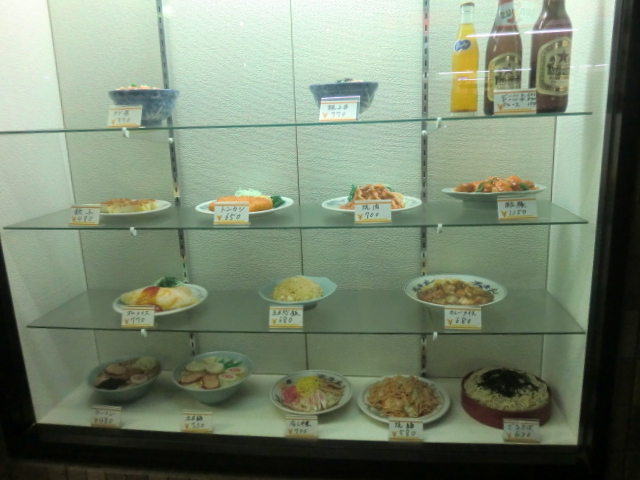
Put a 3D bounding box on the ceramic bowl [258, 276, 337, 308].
[{"bbox_3d":[-0.049,0.136,1.128,0.184,0.053,0.180,-2,12,0],"label":"ceramic bowl"}]

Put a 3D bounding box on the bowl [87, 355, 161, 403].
[{"bbox_3d":[-0.499,0.374,1.244,0.178,0.066,0.178,-2,13,0],"label":"bowl"}]

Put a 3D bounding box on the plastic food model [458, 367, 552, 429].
[{"bbox_3d":[0.439,0.372,1.142,0.196,0.051,0.196,0,13,7],"label":"plastic food model"}]

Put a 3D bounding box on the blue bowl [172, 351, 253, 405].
[{"bbox_3d":[-0.263,0.361,1.208,0.196,0.073,0.196,-2,12,0],"label":"blue bowl"}]

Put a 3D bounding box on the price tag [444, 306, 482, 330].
[{"bbox_3d":[0.291,0.159,0.976,0.072,0.045,0.010,0,-1,10],"label":"price tag"}]

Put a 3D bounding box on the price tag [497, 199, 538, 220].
[{"bbox_3d":[0.381,-0.059,0.924,0.072,0.045,0.010,0,-1,7],"label":"price tag"}]

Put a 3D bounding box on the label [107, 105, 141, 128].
[{"bbox_3d":[-0.395,-0.250,0.977,0.070,0.045,0.006,-1,-8,7],"label":"label"}]

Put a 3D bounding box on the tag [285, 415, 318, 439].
[{"bbox_3d":[-0.039,0.407,1.044,0.071,0.045,0.010,-1,-13,5],"label":"tag"}]

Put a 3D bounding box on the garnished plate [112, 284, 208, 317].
[{"bbox_3d":[-0.370,0.139,1.138,0.222,0.062,0.215,-2,13,0],"label":"garnished plate"}]

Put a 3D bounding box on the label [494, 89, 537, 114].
[{"bbox_3d":[0.353,-0.248,0.871,0.072,0.045,0.010,0,-5,11],"label":"label"}]

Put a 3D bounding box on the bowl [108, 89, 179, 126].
[{"bbox_3d":[-0.388,-0.293,1.066,0.150,0.078,0.150,-2,13,0],"label":"bowl"}]

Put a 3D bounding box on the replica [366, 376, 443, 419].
[{"bbox_3d":[0.199,0.356,1.139,0.172,0.056,0.152,-1,13,7],"label":"replica"}]

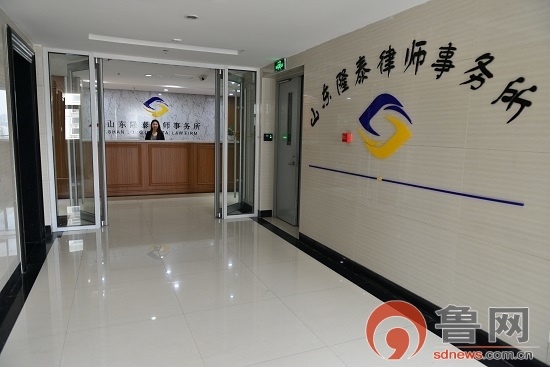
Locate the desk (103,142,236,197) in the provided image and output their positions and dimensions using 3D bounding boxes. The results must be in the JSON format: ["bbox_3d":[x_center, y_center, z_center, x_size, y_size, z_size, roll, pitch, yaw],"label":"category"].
[{"bbox_3d":[-2.463,-0.367,8.250,3.250,1.180,0.650,-2,8,-24],"label":"desk"}]

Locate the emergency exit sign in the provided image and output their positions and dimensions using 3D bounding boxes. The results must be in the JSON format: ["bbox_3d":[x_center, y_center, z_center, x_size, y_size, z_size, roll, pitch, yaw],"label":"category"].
[{"bbox_3d":[0.077,-1.652,5.175,0.040,0.155,0.340,-2,8,-24],"label":"emergency exit sign"}]

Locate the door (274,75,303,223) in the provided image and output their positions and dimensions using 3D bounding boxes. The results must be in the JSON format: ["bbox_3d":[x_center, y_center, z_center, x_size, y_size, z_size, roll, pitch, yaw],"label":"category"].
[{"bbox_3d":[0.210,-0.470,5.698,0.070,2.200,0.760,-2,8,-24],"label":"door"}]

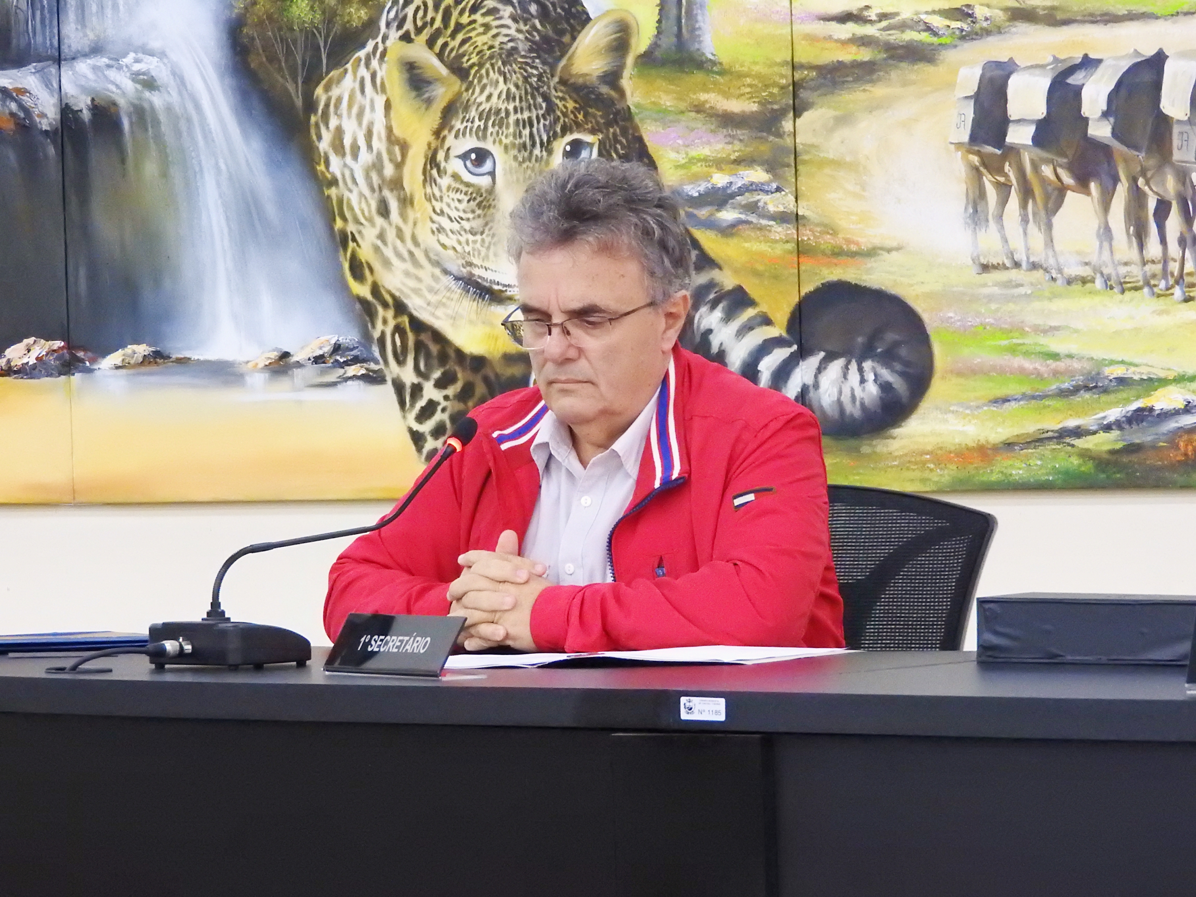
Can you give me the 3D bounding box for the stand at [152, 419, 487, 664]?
[{"bbox_3d":[-0.274,0.097,6.584,0.405,0.250,0.135,-3,2,-41],"label":"stand"}]

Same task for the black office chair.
[{"bbox_3d":[0.140,0.493,6.900,0.620,0.920,0.620,-1,1,34],"label":"black office chair"}]

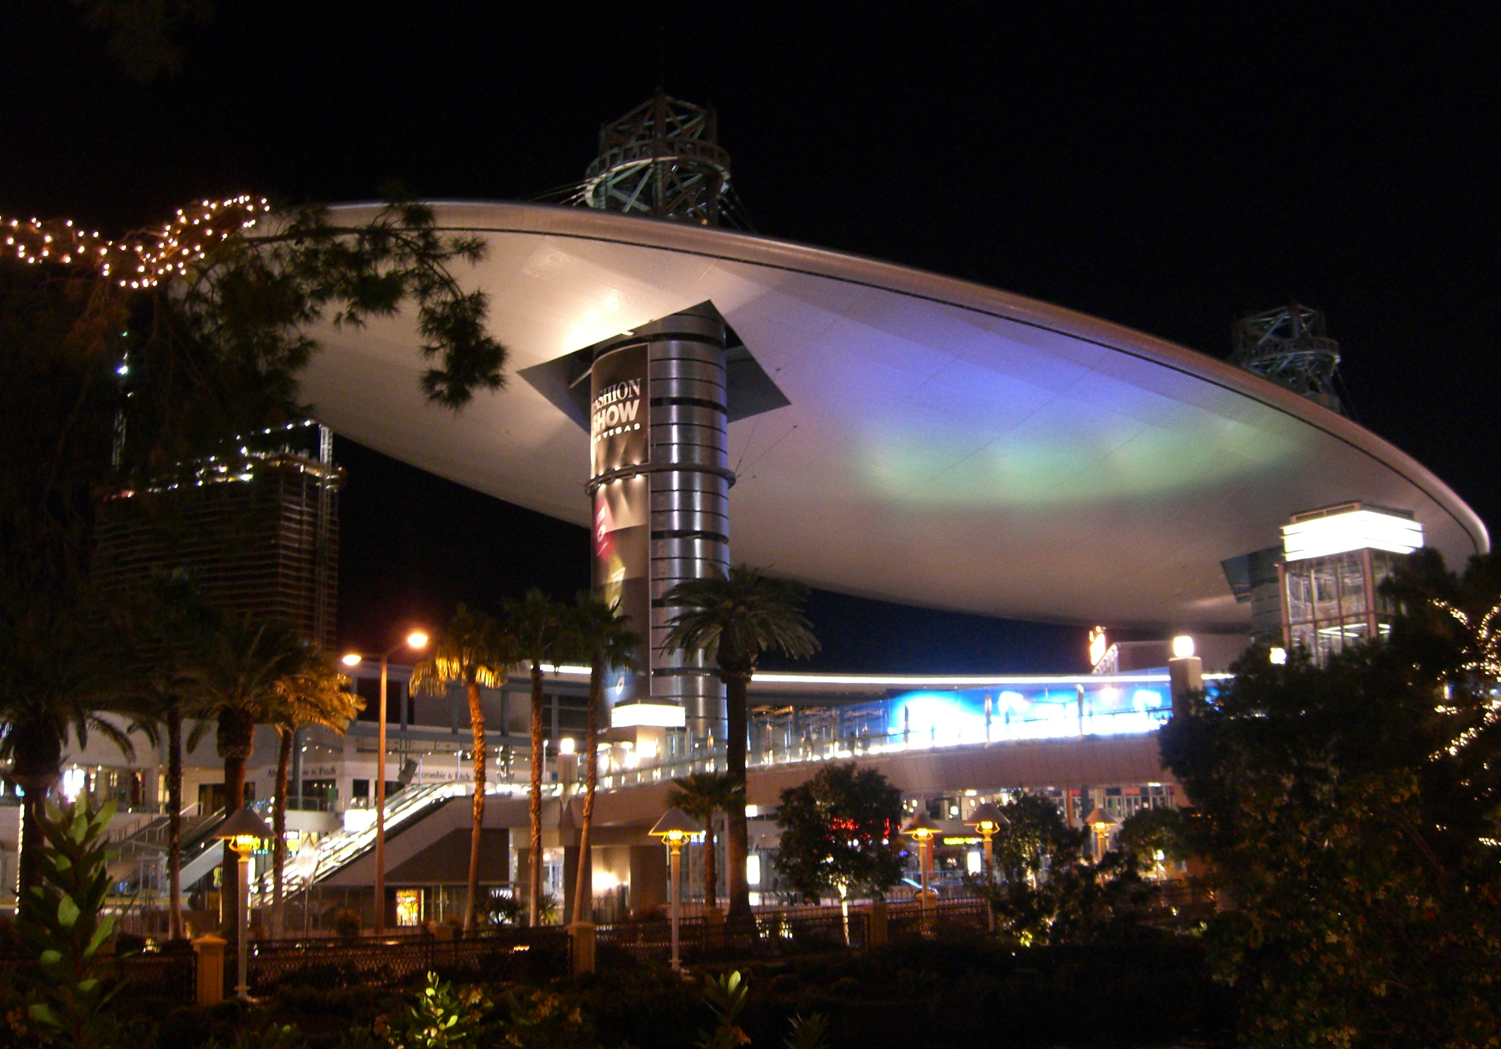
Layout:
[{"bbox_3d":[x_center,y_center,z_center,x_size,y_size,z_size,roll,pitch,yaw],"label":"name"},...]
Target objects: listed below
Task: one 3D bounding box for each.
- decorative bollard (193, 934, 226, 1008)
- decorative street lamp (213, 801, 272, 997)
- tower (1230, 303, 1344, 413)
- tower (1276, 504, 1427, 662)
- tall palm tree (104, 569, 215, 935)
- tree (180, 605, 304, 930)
[{"bbox_3d":[-8.930,7.360,27.188,0.510,1.163,0.510,8,-14,-37],"label":"decorative bollard"},{"bbox_3d":[-10.737,8.012,34.964,1.280,4.000,1.280,2,-10,-17],"label":"decorative street lamp"},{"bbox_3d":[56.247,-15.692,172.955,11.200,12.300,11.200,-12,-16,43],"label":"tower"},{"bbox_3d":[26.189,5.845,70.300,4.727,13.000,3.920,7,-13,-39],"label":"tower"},{"bbox_3d":[-18.899,7.427,53.380,3.600,12.158,3.600,-1,-11,0],"label":"tall palm tree"},{"bbox_3d":[-16.806,8.389,54.463,4.200,10.829,4.200,2,-10,-17],"label":"tree"}]

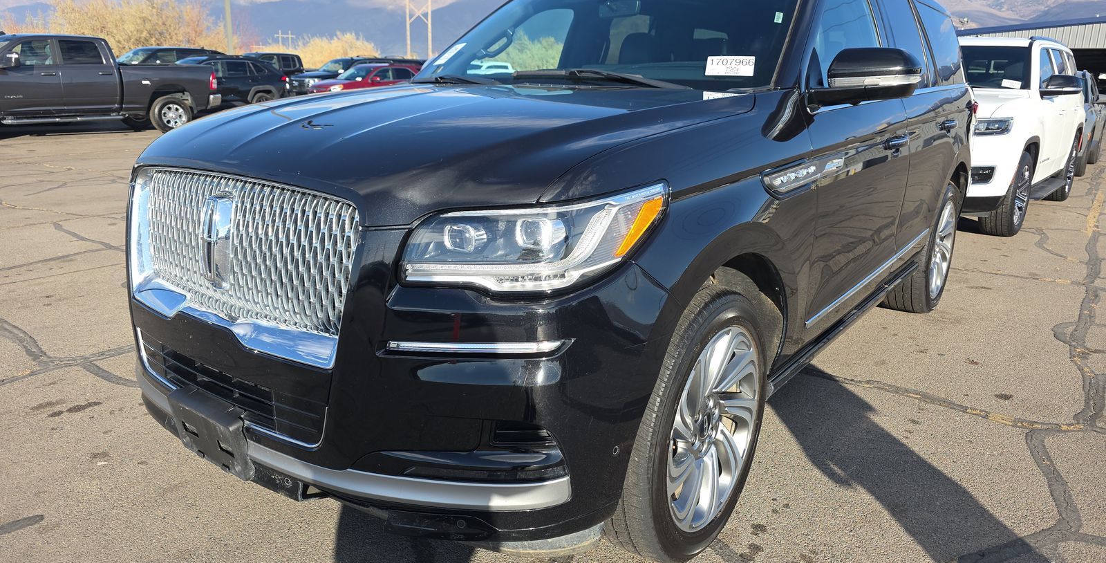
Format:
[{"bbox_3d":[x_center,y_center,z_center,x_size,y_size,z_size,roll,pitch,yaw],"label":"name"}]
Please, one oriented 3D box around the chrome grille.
[{"bbox_3d":[-0.803,-0.066,1.842,0.930,0.380,0.110,12,6,36],"label":"chrome grille"}]

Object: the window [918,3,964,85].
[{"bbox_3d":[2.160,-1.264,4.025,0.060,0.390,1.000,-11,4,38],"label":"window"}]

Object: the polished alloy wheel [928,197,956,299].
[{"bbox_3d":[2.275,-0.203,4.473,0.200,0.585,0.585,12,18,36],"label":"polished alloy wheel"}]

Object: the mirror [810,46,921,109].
[{"bbox_3d":[0.956,-0.623,2.226,0.270,0.200,0.240,12,18,36],"label":"mirror"}]

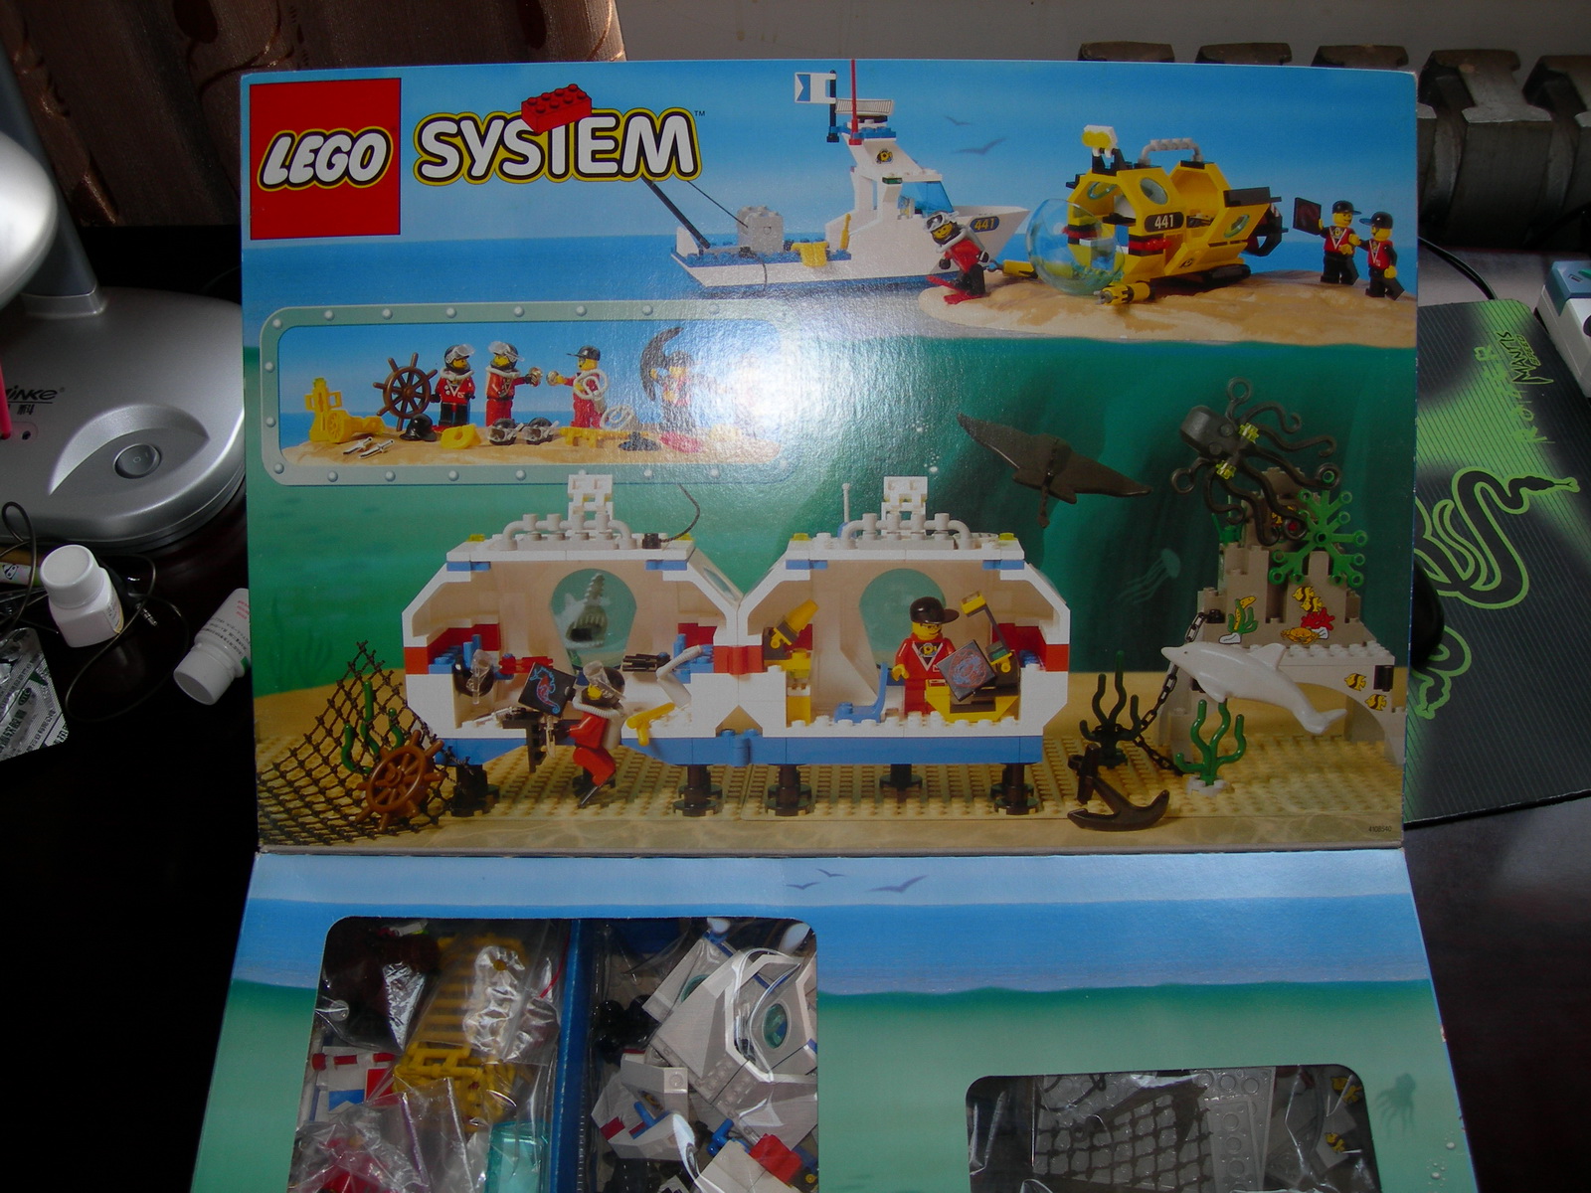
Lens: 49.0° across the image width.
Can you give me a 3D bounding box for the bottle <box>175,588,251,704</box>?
[{"bbox_3d":[-0.249,0.022,0.768,0.027,0.027,0.051,23,58,13],"label":"bottle"}]

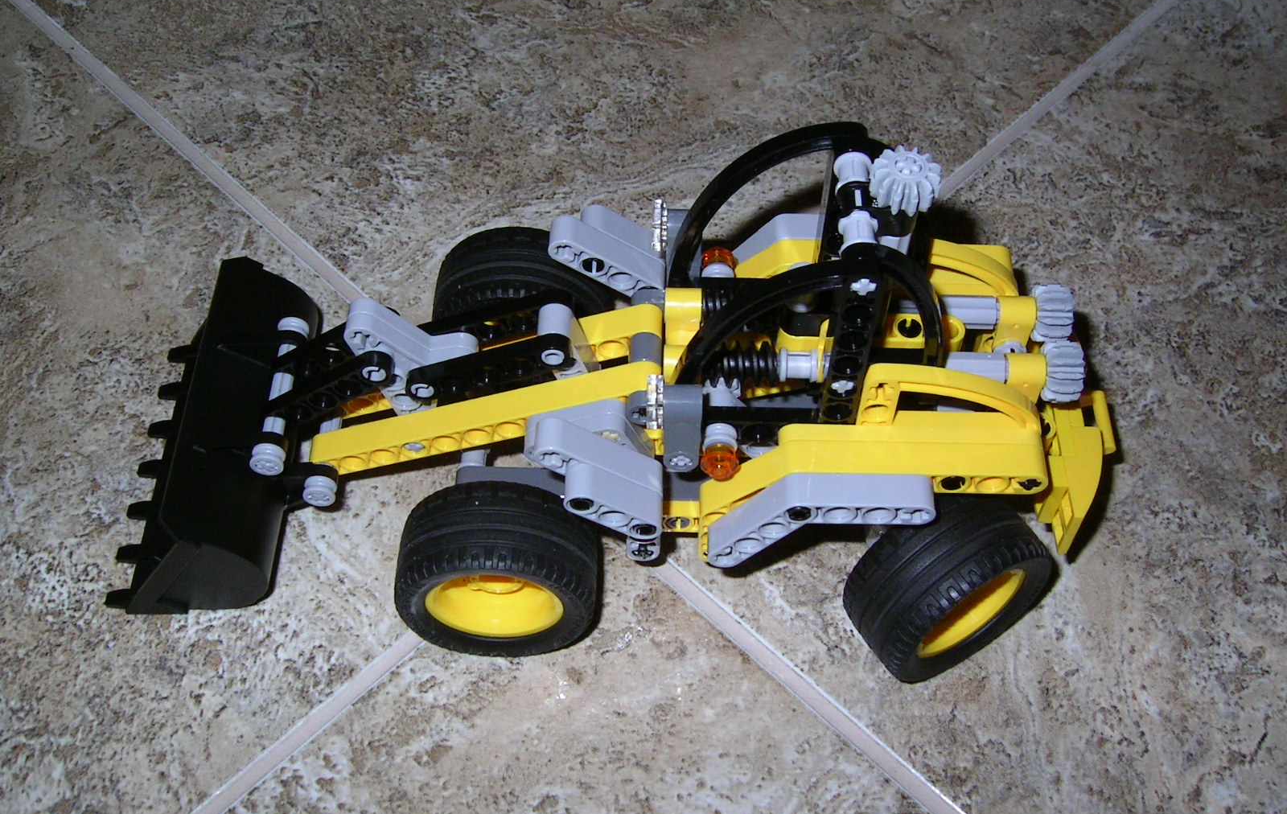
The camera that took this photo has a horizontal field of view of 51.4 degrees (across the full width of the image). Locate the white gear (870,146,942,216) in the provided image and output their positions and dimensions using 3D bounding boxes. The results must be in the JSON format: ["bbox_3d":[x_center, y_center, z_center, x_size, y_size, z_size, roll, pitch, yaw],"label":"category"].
[{"bbox_3d":[0.049,-0.042,0.248,0.013,0.008,0.013,1,54,0],"label":"white gear"}]

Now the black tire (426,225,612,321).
[{"bbox_3d":[-0.030,-0.023,0.336,0.043,0.043,0.022,1,54,0],"label":"black tire"}]

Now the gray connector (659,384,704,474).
[{"bbox_3d":[0.008,0.004,0.271,0.008,0.023,0.008,1,54,0],"label":"gray connector"}]

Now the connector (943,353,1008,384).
[{"bbox_3d":[0.069,-0.008,0.283,0.015,0.007,0.007,1,54,0],"label":"connector"}]

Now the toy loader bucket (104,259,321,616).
[{"bbox_3d":[-0.100,0.005,0.316,0.048,0.038,0.080,1,54,0],"label":"toy loader bucket"}]

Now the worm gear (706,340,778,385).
[{"bbox_3d":[0.020,-0.009,0.283,0.016,0.010,0.010,1,54,0],"label":"worm gear"}]

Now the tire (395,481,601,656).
[{"bbox_3d":[-0.032,0.036,0.293,0.043,0.043,0.022,1,54,0],"label":"tire"}]

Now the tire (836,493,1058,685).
[{"bbox_3d":[0.066,0.039,0.292,0.043,0.043,0.022,-26,58,-18],"label":"tire"}]

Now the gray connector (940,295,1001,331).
[{"bbox_3d":[0.069,-0.021,0.292,0.015,0.007,0.007,1,54,0],"label":"gray connector"}]

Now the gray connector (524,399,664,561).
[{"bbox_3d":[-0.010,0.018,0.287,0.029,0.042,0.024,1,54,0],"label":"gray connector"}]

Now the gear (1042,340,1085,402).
[{"bbox_3d":[0.089,-0.008,0.281,0.008,0.014,0.014,1,54,0],"label":"gear"}]

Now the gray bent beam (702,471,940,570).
[{"bbox_3d":[0.037,0.024,0.281,0.046,0.027,0.008,1,54,0],"label":"gray bent beam"}]

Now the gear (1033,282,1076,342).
[{"bbox_3d":[0.089,-0.021,0.292,0.008,0.013,0.013,1,54,0],"label":"gear"}]

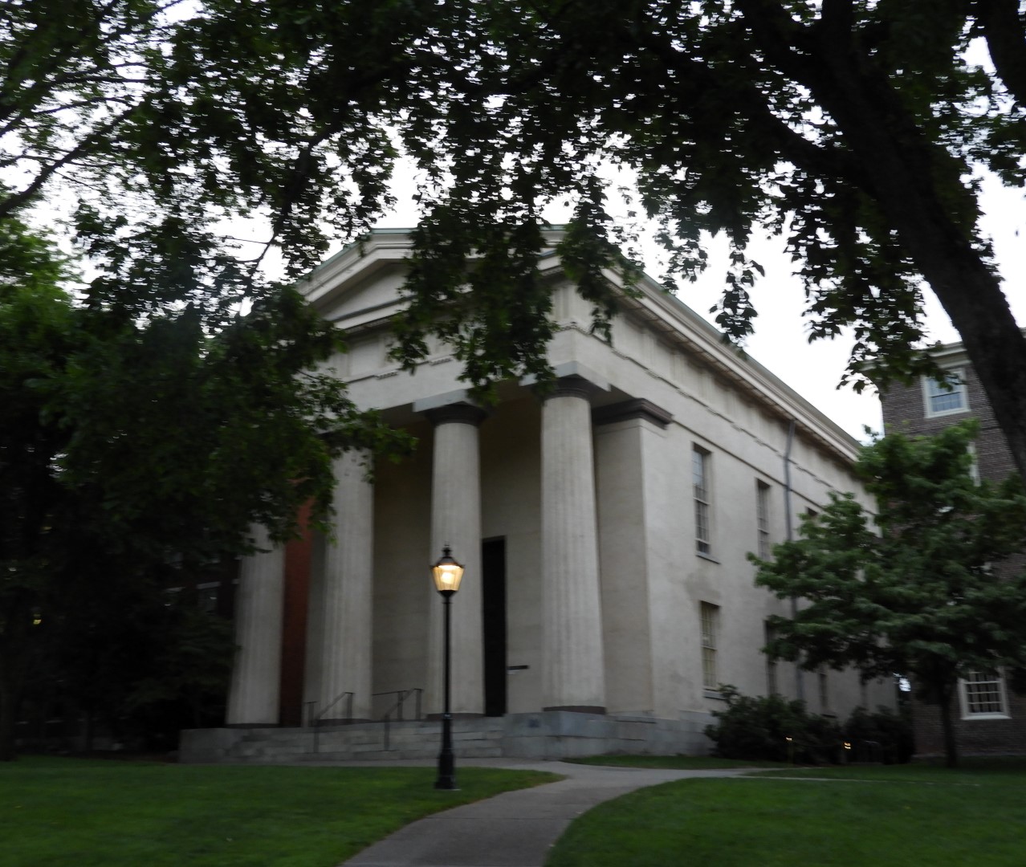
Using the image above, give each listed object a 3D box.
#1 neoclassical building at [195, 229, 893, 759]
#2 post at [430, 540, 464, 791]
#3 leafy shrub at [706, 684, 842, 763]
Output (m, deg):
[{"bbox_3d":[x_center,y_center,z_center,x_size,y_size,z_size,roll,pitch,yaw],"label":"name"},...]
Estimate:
[{"bbox_3d":[3.803,4.688,42.038,14.673,15.343,28.542,-12,-21,32],"label":"neoclassical building"},{"bbox_3d":[-1.074,3.765,18.081,0.540,3.920,0.540,0,-18,-3],"label":"post"},{"bbox_3d":[6.763,7.529,28.597,2.900,1.946,2.600,-12,-21,32],"label":"leafy shrub"}]

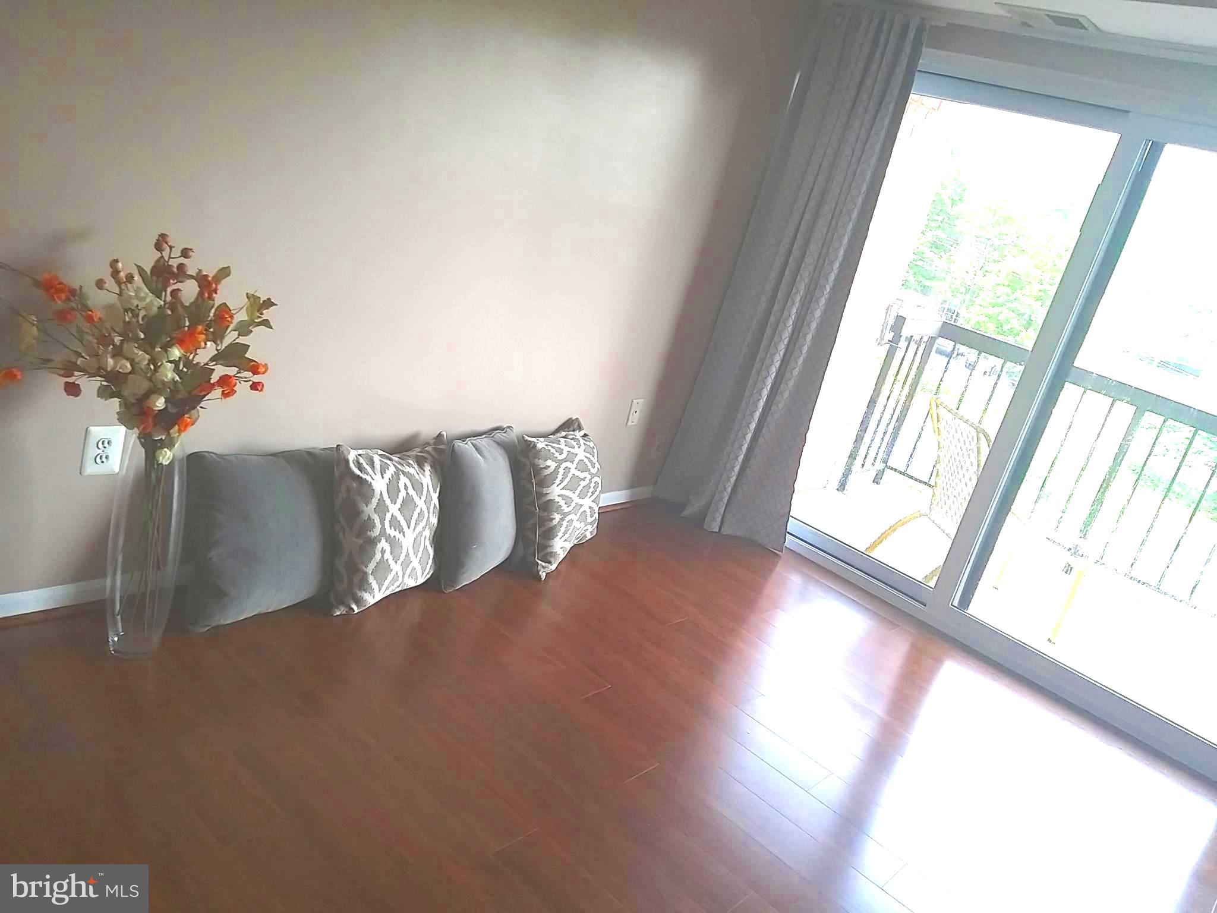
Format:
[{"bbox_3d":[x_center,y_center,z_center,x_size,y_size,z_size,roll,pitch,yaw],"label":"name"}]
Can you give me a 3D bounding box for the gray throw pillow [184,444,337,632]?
[{"bbox_3d":[-0.949,0.212,2.678,0.165,0.460,0.455,5,10,35],"label":"gray throw pillow"}]

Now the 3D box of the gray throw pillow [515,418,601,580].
[{"bbox_3d":[-0.166,0.134,3.483,0.200,0.475,0.455,-3,11,23],"label":"gray throw pillow"}]

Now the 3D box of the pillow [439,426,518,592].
[{"bbox_3d":[-0.418,0.163,3.214,0.170,0.470,0.450,7,15,20],"label":"pillow"}]

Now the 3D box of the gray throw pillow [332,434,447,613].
[{"bbox_3d":[-0.663,0.191,2.937,0.175,0.475,0.465,9,14,27],"label":"gray throw pillow"}]

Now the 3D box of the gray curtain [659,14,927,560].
[{"bbox_3d":[0.761,-0.689,3.929,0.630,2.160,0.200,29,23,35],"label":"gray curtain"}]

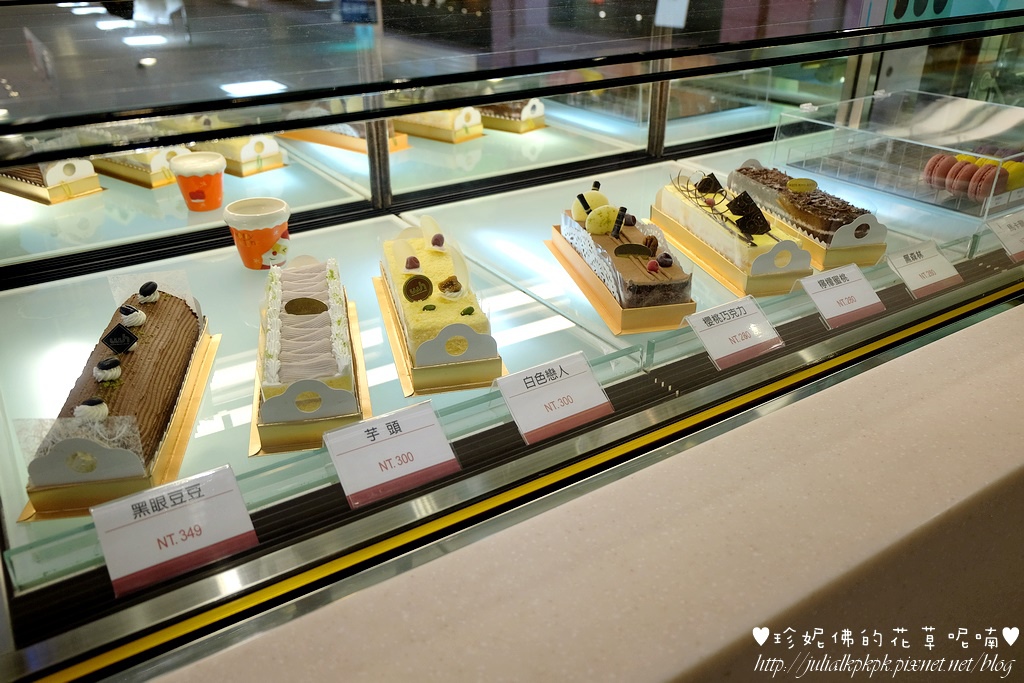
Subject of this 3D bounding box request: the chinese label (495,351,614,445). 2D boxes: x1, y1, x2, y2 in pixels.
[{"bbox_3d":[0.036,0.048,0.654,0.088,0.012,0.060,-16,68,-29],"label":"chinese label"}]

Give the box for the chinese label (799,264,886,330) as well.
[{"bbox_3d":[0.330,-0.044,0.772,0.083,0.007,0.057,-17,69,-27],"label":"chinese label"}]

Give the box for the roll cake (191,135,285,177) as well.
[{"bbox_3d":[-0.512,-0.349,1.343,0.230,0.060,0.083,19,33,31],"label":"roll cake"}]

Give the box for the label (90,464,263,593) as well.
[{"bbox_3d":[-0.210,0.118,0.483,0.083,0.007,0.057,-17,68,-28],"label":"label"}]

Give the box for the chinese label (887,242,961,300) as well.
[{"bbox_3d":[0.443,-0.076,0.829,0.083,0.007,0.057,-17,69,-28],"label":"chinese label"}]

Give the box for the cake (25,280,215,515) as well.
[{"bbox_3d":[-0.315,0.029,0.636,0.083,0.063,0.256,-5,29,-10],"label":"cake"}]

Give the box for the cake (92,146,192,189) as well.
[{"bbox_3d":[-0.667,-0.325,1.347,0.261,0.058,0.077,19,33,34],"label":"cake"}]

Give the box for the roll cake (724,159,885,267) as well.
[{"bbox_3d":[0.369,-0.174,0.990,0.074,0.062,0.266,-6,27,-8],"label":"roll cake"}]

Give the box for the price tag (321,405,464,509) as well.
[{"bbox_3d":[-0.085,0.080,0.550,0.083,0.007,0.057,-16,67,-27],"label":"price tag"}]

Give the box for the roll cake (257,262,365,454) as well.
[{"bbox_3d":[-0.188,-0.004,0.707,0.083,0.058,0.256,-6,29,-13],"label":"roll cake"}]

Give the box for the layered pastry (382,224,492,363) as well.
[{"bbox_3d":[-0.081,-0.050,0.786,0.075,0.063,0.246,-7,29,-13],"label":"layered pastry"}]

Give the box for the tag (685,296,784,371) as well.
[{"bbox_3d":[0.205,-0.008,0.708,0.083,0.007,0.057,-17,68,-28],"label":"tag"}]

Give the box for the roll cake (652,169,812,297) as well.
[{"bbox_3d":[0.271,-0.146,0.975,0.080,0.067,0.256,-7,29,-14],"label":"roll cake"}]

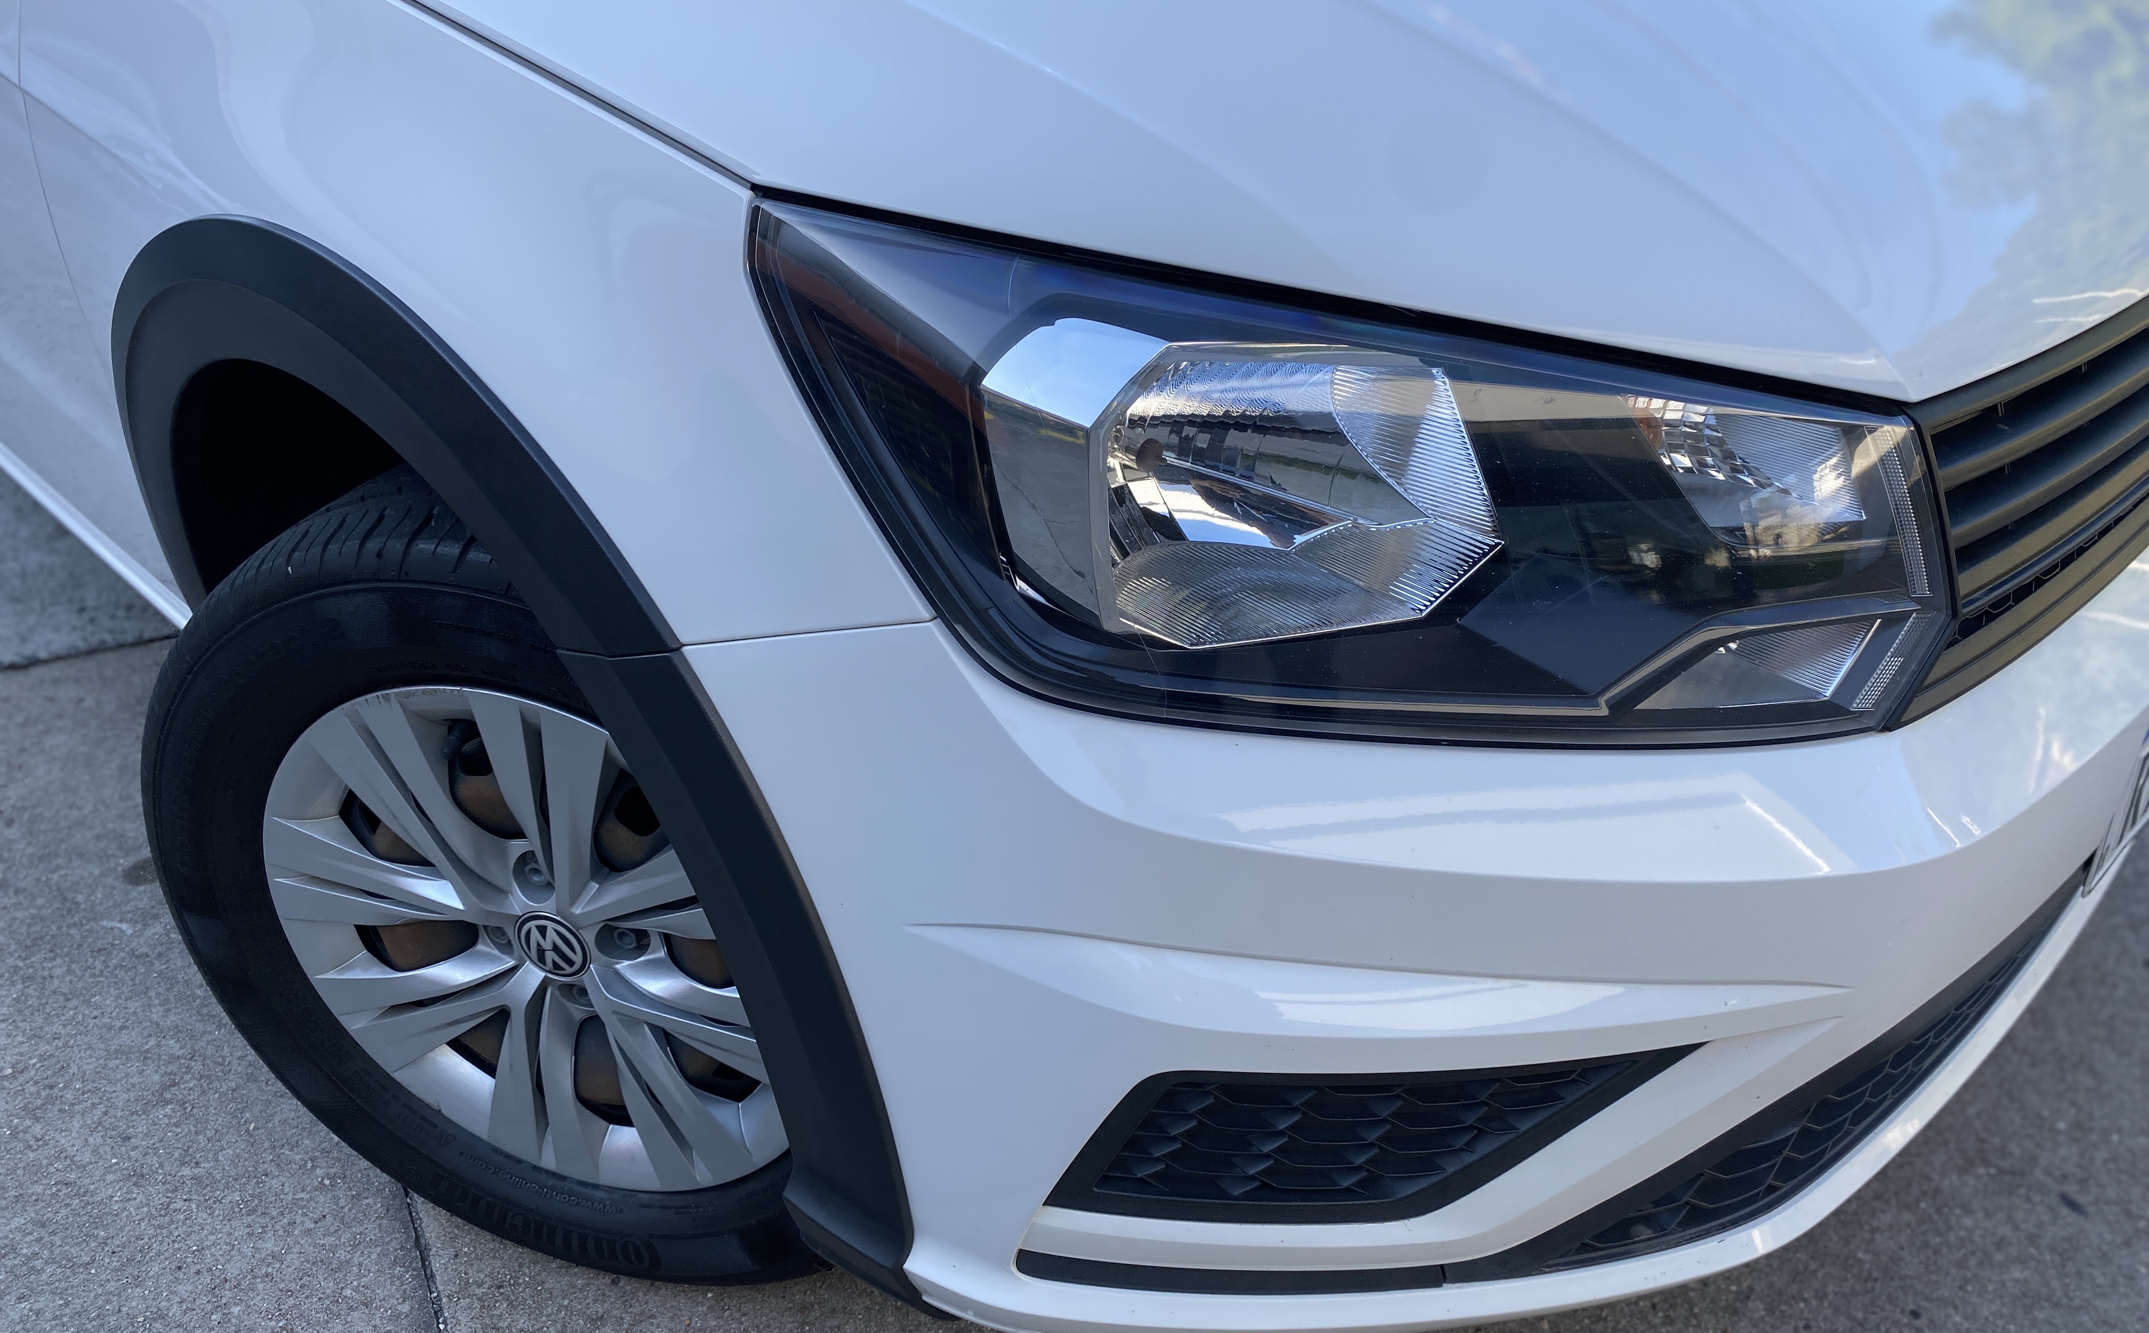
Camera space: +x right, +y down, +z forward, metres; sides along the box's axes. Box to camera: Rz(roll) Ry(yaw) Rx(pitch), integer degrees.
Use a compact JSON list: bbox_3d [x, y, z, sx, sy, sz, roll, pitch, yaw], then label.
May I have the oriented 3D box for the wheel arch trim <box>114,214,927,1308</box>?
[{"bbox_3d":[-0.351,0.009,0.937,0.790,0.500,0.115,27,40,34],"label":"wheel arch trim"}]

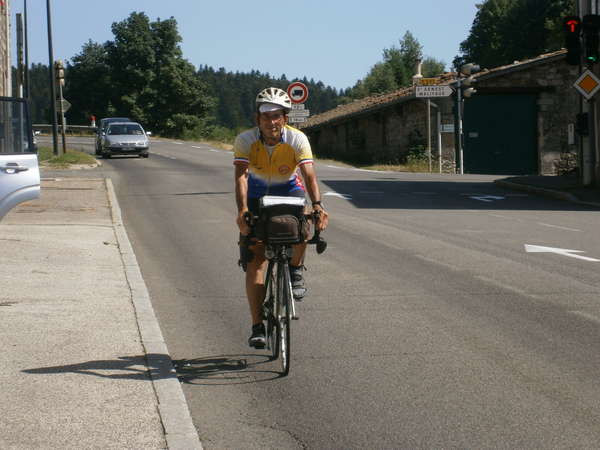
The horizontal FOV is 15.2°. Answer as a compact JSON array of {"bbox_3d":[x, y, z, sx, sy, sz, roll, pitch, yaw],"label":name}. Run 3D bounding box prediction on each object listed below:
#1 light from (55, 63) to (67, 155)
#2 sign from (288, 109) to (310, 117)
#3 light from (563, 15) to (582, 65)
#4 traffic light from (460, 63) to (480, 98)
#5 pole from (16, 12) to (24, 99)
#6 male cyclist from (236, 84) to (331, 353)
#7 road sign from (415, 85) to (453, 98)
[{"bbox_3d":[-9.016,-4.432,85.000,0.400,3.500,0.420,-1,3,3],"label":"light"},{"bbox_3d":[-0.019,-4.332,87.000,0.830,0.280,0.050,-2,3,0],"label":"sign"},{"bbox_3d":[5.744,-3.889,47.500,0.380,1.010,0.380,-2,3,2],"label":"light"},{"bbox_3d":[4.705,-3.976,62.000,0.460,0.980,0.360,-1,3,9],"label":"traffic light"},{"bbox_3d":[-10.884,-5.331,88.000,0.230,5.800,0.230,-2,3,0],"label":"pole"},{"bbox_3d":[-0.114,-0.046,13.900,0.570,1.620,0.850,-2,3,-5],"label":"male cyclist"},{"bbox_3d":[3.715,-3.660,62.000,1.030,0.310,0.050,-2,3,0],"label":"road sign"}]

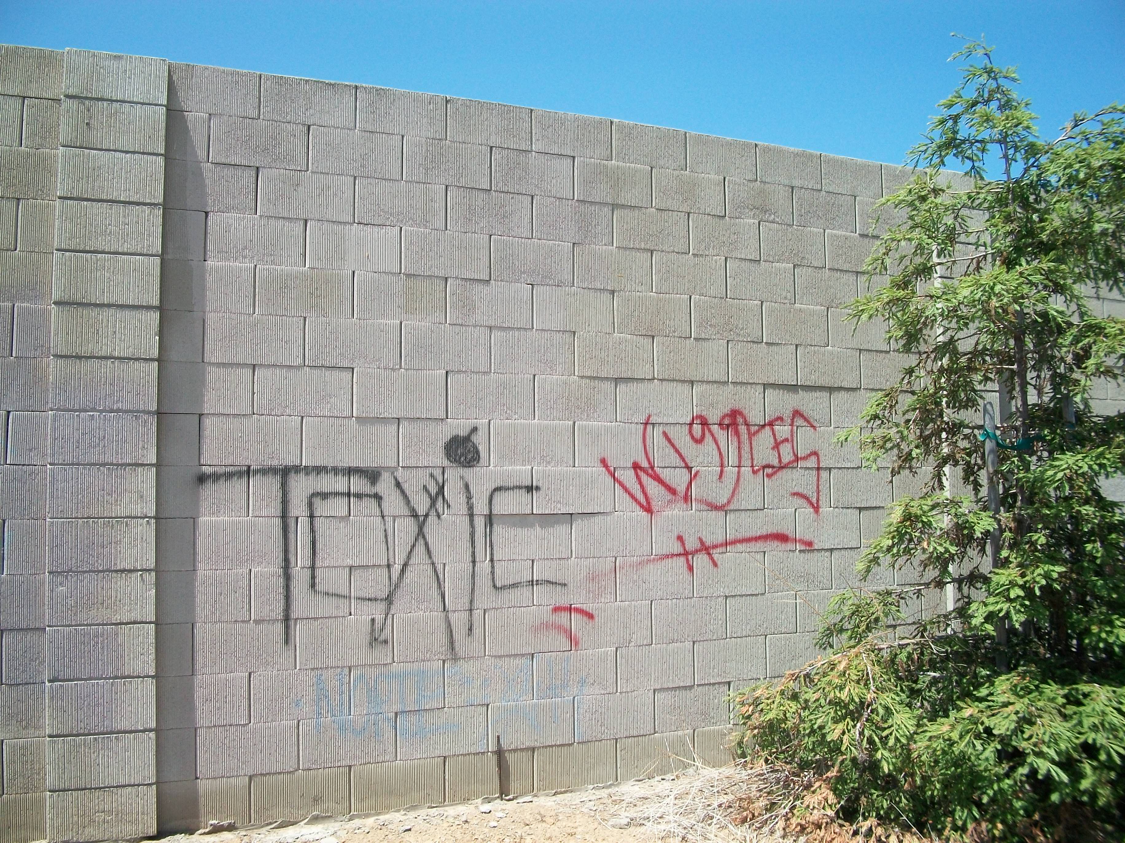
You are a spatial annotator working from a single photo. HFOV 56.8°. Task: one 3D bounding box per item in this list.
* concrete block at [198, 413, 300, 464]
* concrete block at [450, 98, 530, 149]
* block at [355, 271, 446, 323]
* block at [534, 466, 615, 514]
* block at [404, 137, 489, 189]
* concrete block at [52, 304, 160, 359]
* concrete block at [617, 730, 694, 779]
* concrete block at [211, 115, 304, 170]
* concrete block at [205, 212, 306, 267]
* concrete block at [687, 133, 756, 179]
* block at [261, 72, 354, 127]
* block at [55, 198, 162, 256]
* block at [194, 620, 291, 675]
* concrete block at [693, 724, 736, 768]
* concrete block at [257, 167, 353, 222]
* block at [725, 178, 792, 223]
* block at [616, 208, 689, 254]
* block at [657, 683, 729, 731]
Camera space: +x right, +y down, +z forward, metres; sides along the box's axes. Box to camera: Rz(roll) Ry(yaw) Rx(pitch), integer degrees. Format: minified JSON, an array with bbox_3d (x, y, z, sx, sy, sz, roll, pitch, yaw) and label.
[{"bbox_3d":[-1.274,0.072,4.191,0.395,0.195,0.175,1,-3,-24],"label":"concrete block"},{"bbox_3d":[-0.352,-1.308,4.673,0.398,0.198,0.170,1,-4,-24],"label":"concrete block"},{"bbox_3d":[-0.718,-0.521,4.494,0.397,0.197,0.170,1,-4,-23],"label":"block"},{"bbox_3d":[0.023,0.320,4.786,0.397,0.196,0.180,1,-4,-23],"label":"block"},{"bbox_3d":[-0.535,-1.123,4.610,0.397,0.197,0.170,1,-4,-23],"label":"block"},{"bbox_3d":[-1.782,-0.339,4.075,0.395,0.197,0.190,1,-4,-23],"label":"concrete block"},{"bbox_3d":[0.399,1.525,4.824,0.398,0.198,0.170,1,-4,-24],"label":"concrete block"},{"bbox_3d":[-1.266,-1.127,4.296,0.397,0.197,0.170,1,-4,-23],"label":"concrete block"},{"bbox_3d":[-1.264,-0.725,4.238,0.395,0.195,0.175,1,-3,-24],"label":"concrete block"},{"bbox_3d":[0.742,-1.296,5.164,0.395,0.195,0.175,1,-3,-24],"label":"concrete block"},{"bbox_3d":[-1.096,-1.329,4.431,0.397,0.196,0.180,1,-4,-23],"label":"block"},{"bbox_3d":[-1.761,-0.732,4.041,0.385,0.197,0.200,1,-4,-23],"label":"block"},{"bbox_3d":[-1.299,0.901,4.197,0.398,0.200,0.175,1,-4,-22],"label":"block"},{"bbox_3d":[0.765,1.530,4.987,0.398,0.198,0.170,1,-4,-24],"label":"concrete block"},{"bbox_3d":[-1.097,-0.932,4.404,0.397,0.196,0.180,1,-4,-23],"label":"concrete block"},{"bbox_3d":[0.939,-1.091,5.241,0.395,0.195,0.175,1,-3,-24],"label":"block"},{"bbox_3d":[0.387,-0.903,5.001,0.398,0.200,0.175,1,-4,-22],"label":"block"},{"bbox_3d":[0.574,1.344,4.945,0.397,0.196,0.180,1,-4,-23],"label":"block"}]

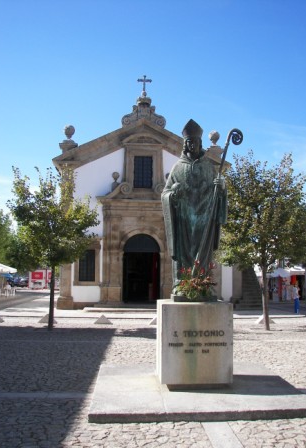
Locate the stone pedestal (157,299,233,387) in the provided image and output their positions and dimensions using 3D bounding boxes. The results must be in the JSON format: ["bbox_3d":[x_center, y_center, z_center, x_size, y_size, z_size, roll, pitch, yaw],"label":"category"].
[{"bbox_3d":[0.553,1.603,6.501,0.930,1.017,0.918,1,-6,-3],"label":"stone pedestal"}]

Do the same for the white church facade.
[{"bbox_3d":[-0.426,-1.391,23.742,8.485,11.015,3.500,1,-6,-3],"label":"white church facade"}]

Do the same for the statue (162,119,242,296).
[{"bbox_3d":[0.717,-0.221,6.723,1.193,2.658,0.800,1,-6,-3],"label":"statue"}]

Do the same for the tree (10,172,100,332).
[{"bbox_3d":[-2.943,0.667,13.797,2.613,4.826,2.613,1,-6,-3],"label":"tree"}]

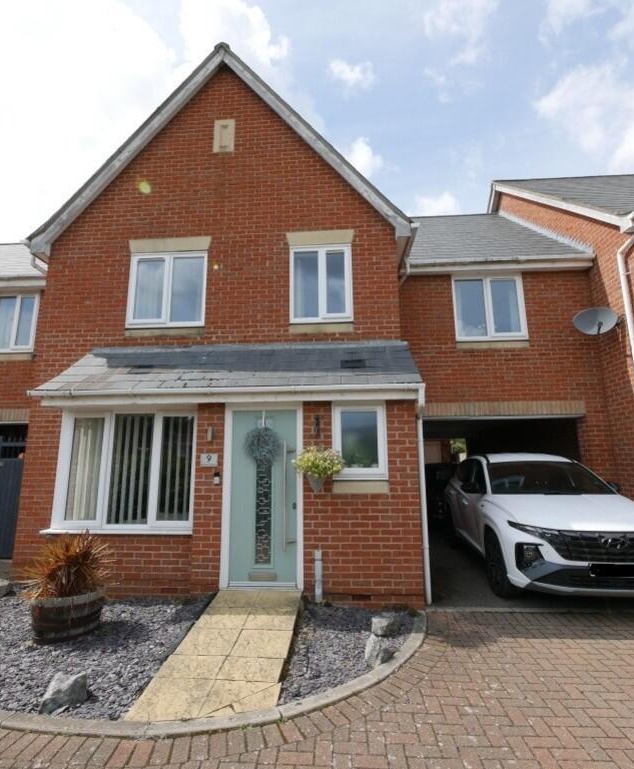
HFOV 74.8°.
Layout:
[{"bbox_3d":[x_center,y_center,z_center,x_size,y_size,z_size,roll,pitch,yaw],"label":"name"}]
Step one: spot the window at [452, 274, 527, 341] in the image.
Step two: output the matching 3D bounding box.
[{"bbox_3d":[2.973,-1.342,7.155,1.200,1.180,0.100,-1,-11,4],"label":"window"}]

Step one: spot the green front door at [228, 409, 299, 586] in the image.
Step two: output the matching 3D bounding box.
[{"bbox_3d":[-0.618,1.261,4.730,0.826,1.946,0.070,-1,-10,3],"label":"green front door"}]

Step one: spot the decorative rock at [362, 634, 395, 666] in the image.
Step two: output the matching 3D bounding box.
[{"bbox_3d":[0.491,2.091,3.286,0.200,0.155,0.240,-1,-10,3],"label":"decorative rock"}]

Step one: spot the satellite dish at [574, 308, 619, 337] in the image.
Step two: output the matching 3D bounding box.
[{"bbox_3d":[4.141,-0.956,6.167,0.620,0.450,0.280,-6,-12,25],"label":"satellite dish"}]

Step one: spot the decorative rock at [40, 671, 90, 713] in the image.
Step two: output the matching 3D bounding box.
[{"bbox_3d":[-1.609,1.975,2.686,0.250,0.190,0.190,-1,-11,4],"label":"decorative rock"}]

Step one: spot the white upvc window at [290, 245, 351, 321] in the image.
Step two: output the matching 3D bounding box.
[{"bbox_3d":[0.060,-1.484,6.061,0.915,1.210,0.080,-1,-11,4],"label":"white upvc window"}]

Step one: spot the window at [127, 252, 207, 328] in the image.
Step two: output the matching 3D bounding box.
[{"bbox_3d":[-2.243,-1.425,6.228,1.195,1.195,0.080,-1,-10,3],"label":"window"}]

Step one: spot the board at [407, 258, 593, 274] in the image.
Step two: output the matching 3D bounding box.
[{"bbox_3d":[3.089,-2.027,7.146,3.200,0.170,0.070,-1,-11,4],"label":"board"}]

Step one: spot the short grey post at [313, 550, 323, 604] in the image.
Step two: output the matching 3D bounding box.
[{"bbox_3d":[0.025,2.068,4.475,0.070,0.531,0.070,-1,-11,4],"label":"short grey post"}]

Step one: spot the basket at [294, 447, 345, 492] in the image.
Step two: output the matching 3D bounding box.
[{"bbox_3d":[0.016,0.919,4.479,0.510,0.470,0.460,-1,-11,4],"label":"basket"}]

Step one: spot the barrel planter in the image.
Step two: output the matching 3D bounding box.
[{"bbox_3d":[-2.382,2.165,3.975,0.630,0.380,0.630,-1,-11,4],"label":"barrel planter"}]

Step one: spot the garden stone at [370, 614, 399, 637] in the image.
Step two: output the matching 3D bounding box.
[{"bbox_3d":[0.631,2.187,3.789,0.240,0.135,0.210,-1,-10,3],"label":"garden stone"}]

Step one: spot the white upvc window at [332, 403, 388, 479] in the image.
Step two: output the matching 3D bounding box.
[{"bbox_3d":[0.492,0.639,4.767,0.627,0.892,0.090,-1,-10,3],"label":"white upvc window"}]

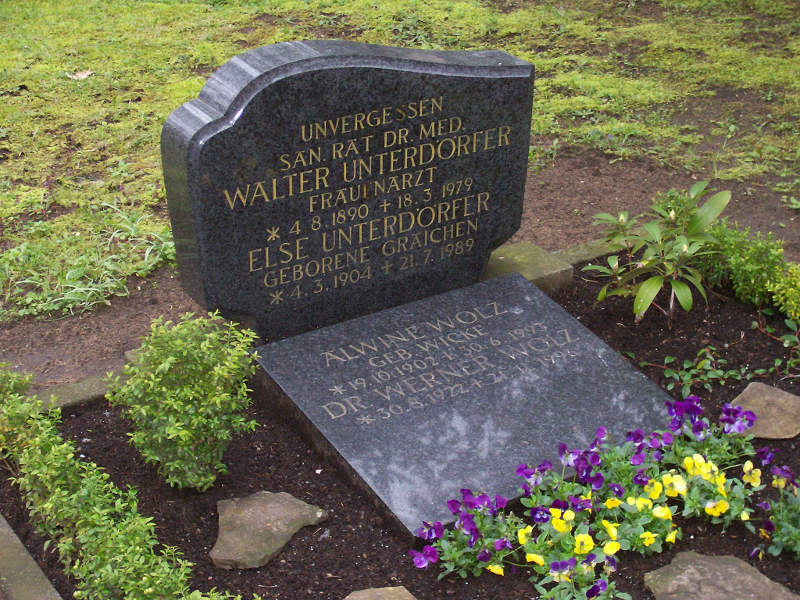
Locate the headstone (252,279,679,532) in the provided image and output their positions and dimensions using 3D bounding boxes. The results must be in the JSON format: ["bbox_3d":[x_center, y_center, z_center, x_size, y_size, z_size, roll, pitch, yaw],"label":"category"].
[{"bbox_3d":[0.151,0.211,3.107,0.700,0.070,0.657,-16,38,-28],"label":"headstone"}]

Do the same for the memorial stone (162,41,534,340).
[{"bbox_3d":[-0.087,-0.267,3.275,0.850,0.614,0.140,-16,30,-28],"label":"memorial stone"}]

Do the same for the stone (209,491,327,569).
[{"bbox_3d":[-0.234,0.416,2.696,0.207,0.050,0.180,0,26,0],"label":"stone"}]

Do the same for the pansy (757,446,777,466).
[{"bbox_3d":[0.699,0.299,2.866,0.032,0.030,0.022,-13,28,-24],"label":"pansy"}]

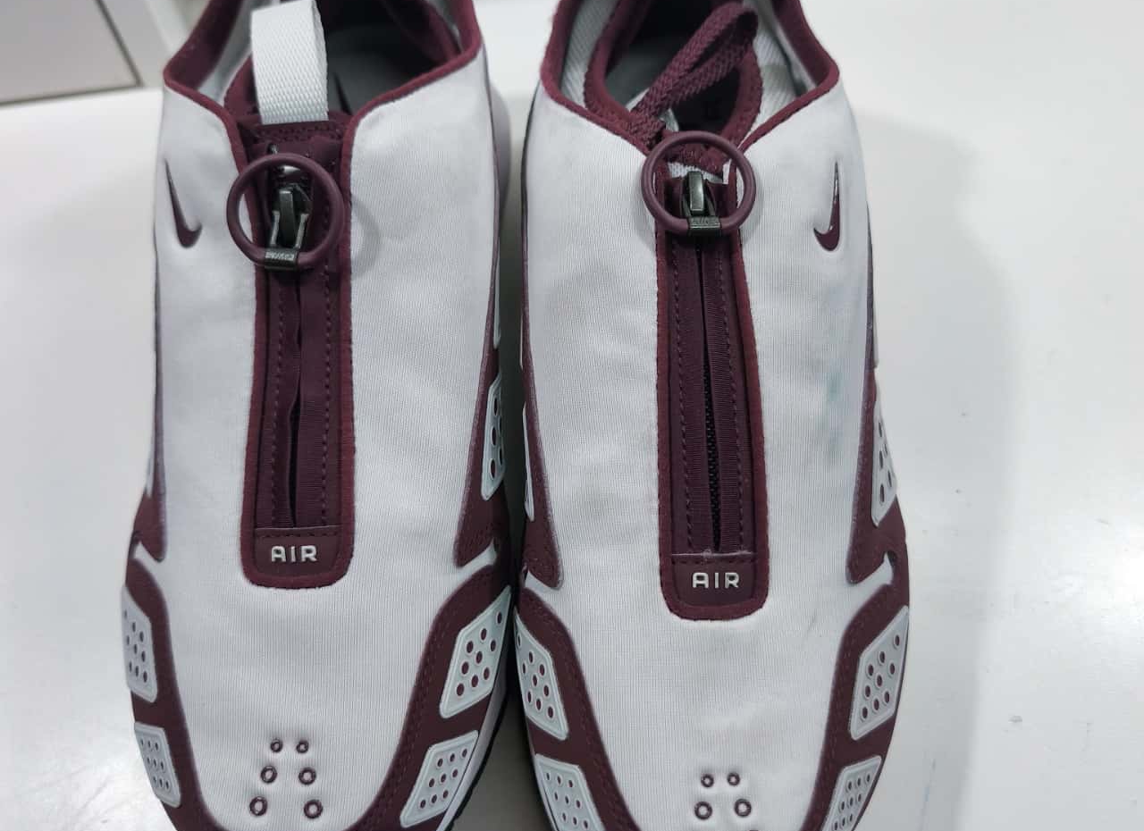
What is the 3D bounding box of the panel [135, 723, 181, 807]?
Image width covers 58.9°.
[{"bbox_3d":[-0.109,0.091,0.268,0.004,0.019,0.027,1,57,-46],"label":"panel"}]

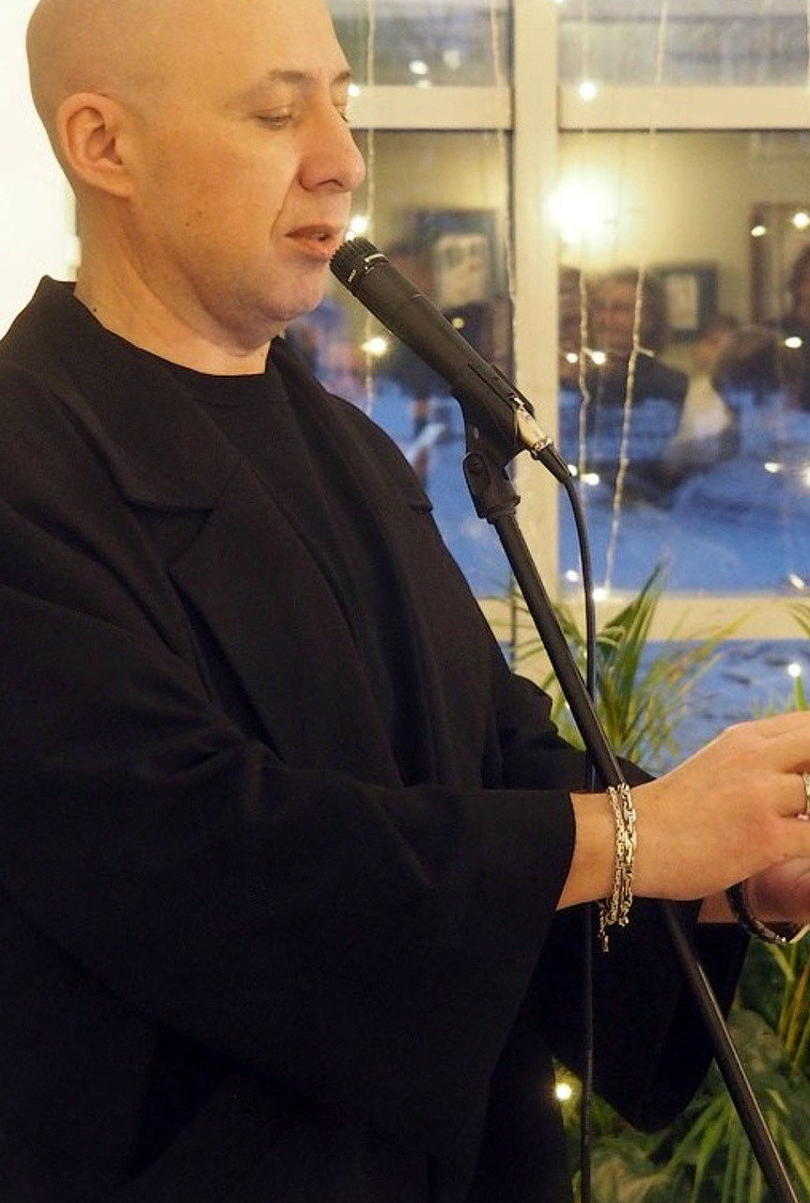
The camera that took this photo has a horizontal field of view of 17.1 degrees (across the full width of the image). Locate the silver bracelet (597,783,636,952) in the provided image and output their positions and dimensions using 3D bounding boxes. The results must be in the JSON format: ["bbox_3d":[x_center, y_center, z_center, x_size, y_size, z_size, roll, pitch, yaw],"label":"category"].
[{"bbox_3d":[0.117,0.148,1.500,0.022,0.090,0.055,0,2,-10],"label":"silver bracelet"}]

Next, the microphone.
[{"bbox_3d":[0.031,-0.156,1.745,0.212,0.034,0.033,47,18,15],"label":"microphone"}]

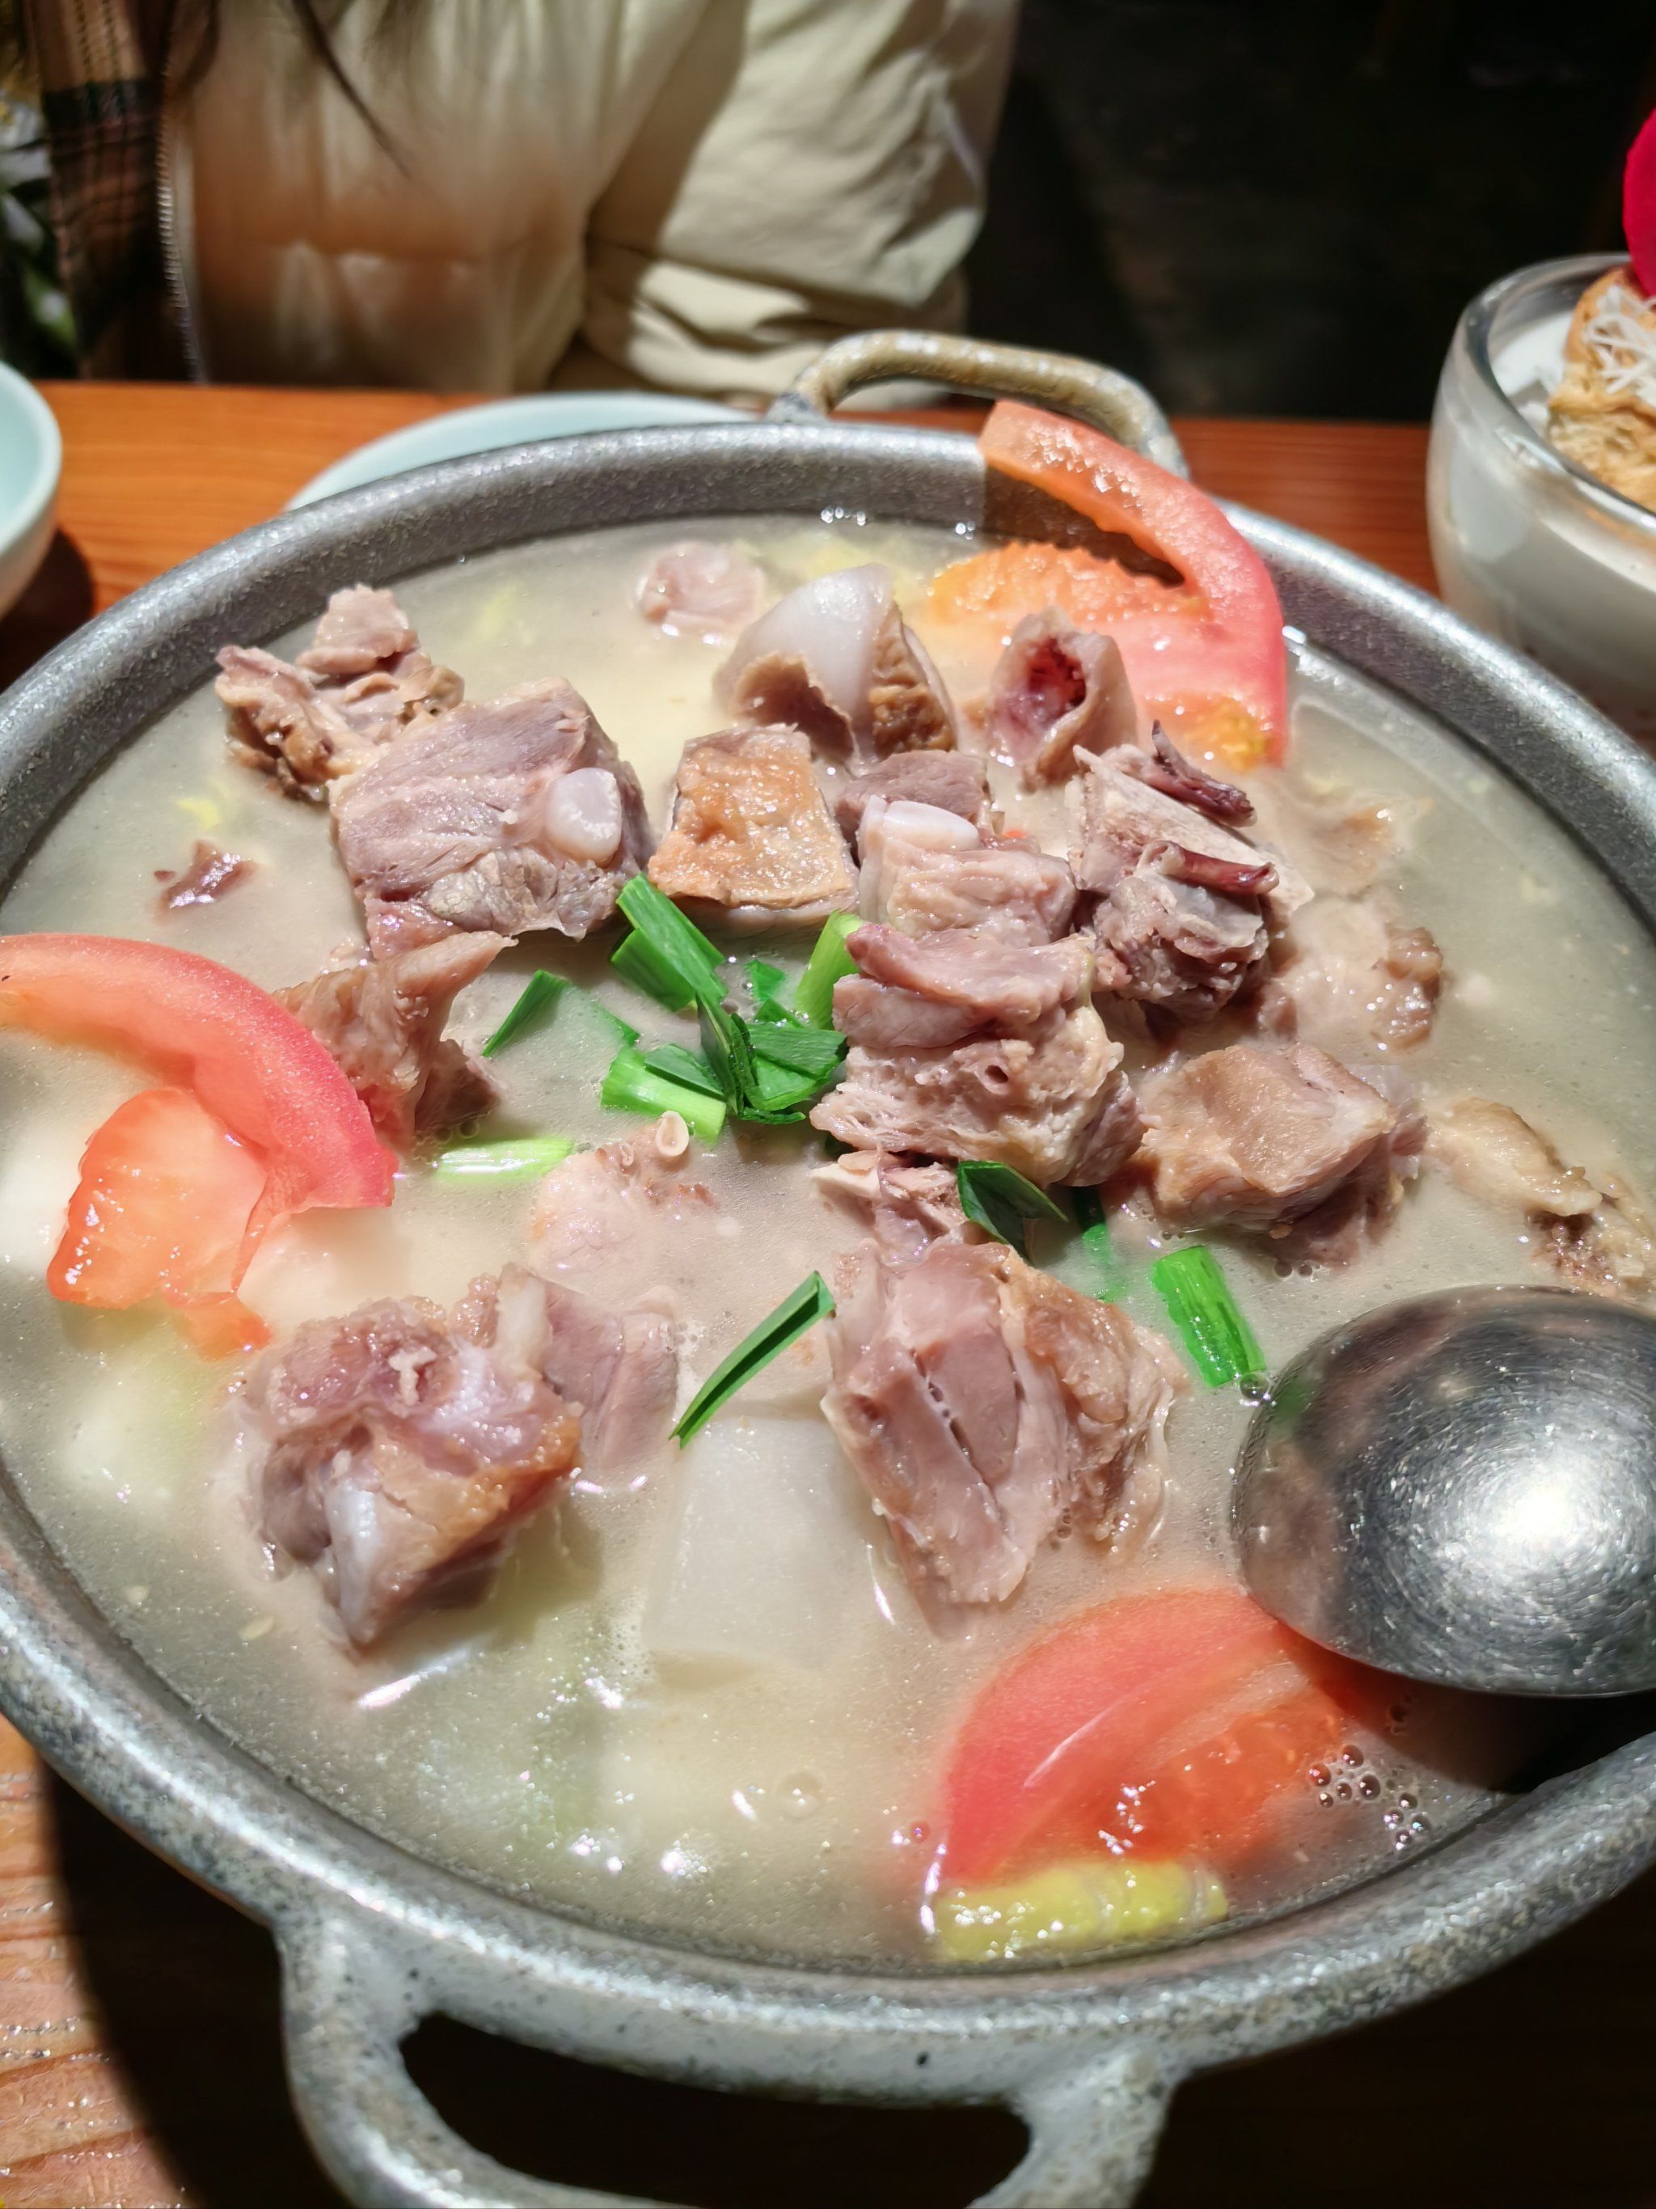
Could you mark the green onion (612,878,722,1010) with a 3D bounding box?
[{"bbox_3d":[-0.027,-0.026,0.289,0.012,0.010,0.026,-31,62,-27],"label":"green onion"}]

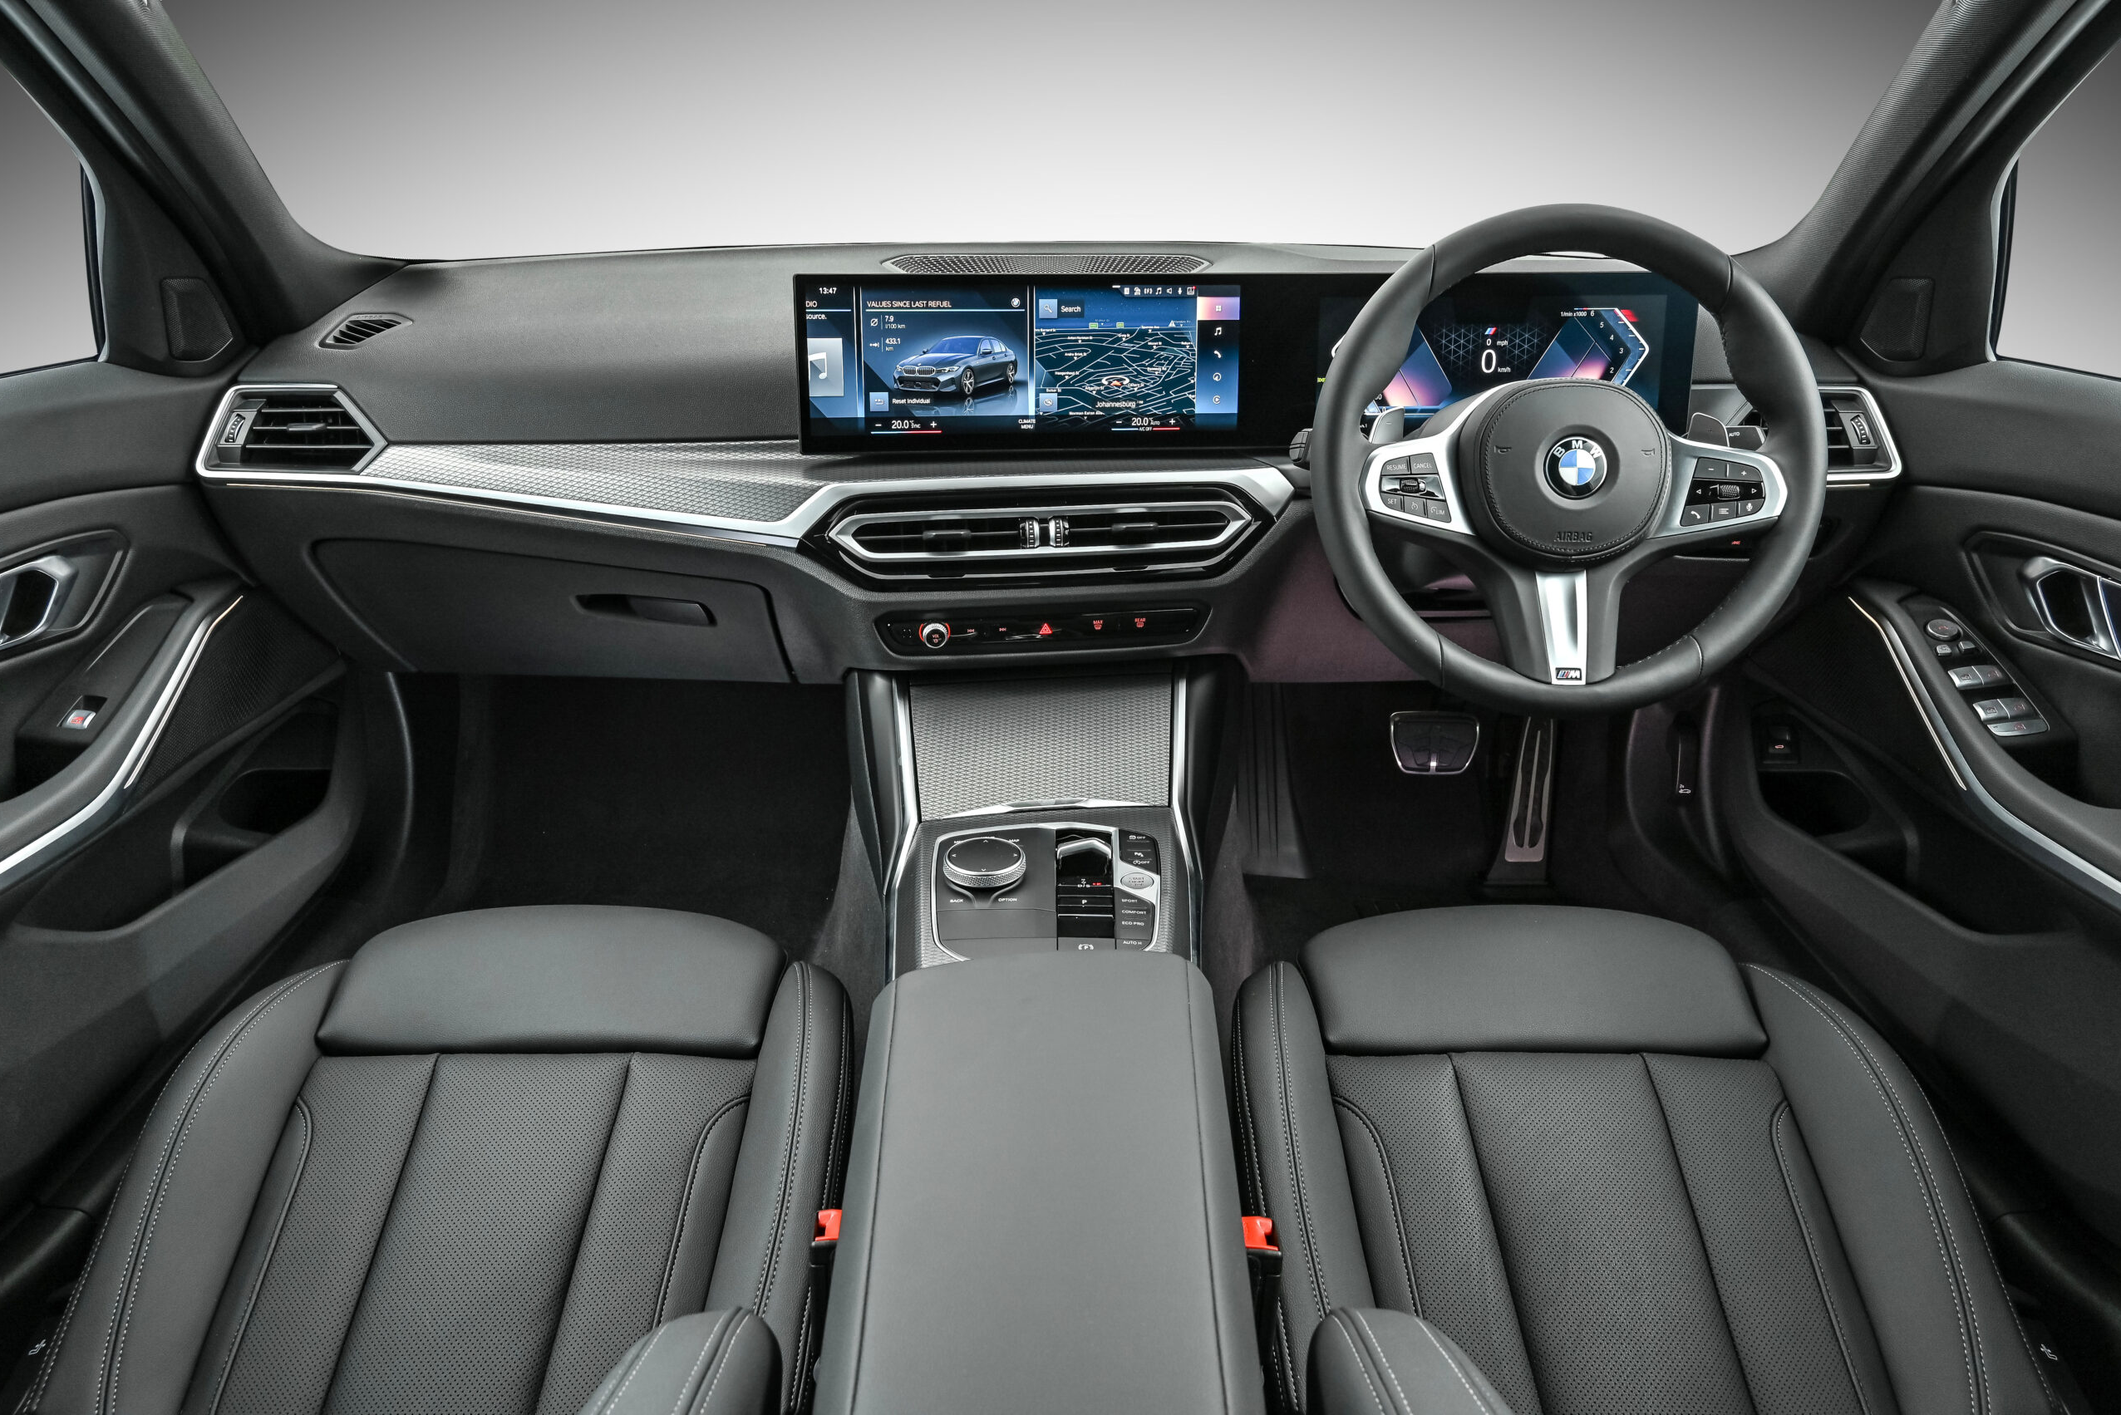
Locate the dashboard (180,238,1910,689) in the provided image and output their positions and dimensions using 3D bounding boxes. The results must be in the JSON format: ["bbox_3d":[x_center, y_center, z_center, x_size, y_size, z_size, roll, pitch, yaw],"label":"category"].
[{"bbox_3d":[-0.011,-0.224,1.259,1.420,0.340,0.430,0,29,0],"label":"dashboard"}]

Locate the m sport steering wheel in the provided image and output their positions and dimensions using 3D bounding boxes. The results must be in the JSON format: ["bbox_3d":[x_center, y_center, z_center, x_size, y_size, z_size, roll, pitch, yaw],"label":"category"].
[{"bbox_3d":[0.365,-0.181,1.040,0.370,0.370,0.115,0,7,0],"label":"m sport steering wheel"}]

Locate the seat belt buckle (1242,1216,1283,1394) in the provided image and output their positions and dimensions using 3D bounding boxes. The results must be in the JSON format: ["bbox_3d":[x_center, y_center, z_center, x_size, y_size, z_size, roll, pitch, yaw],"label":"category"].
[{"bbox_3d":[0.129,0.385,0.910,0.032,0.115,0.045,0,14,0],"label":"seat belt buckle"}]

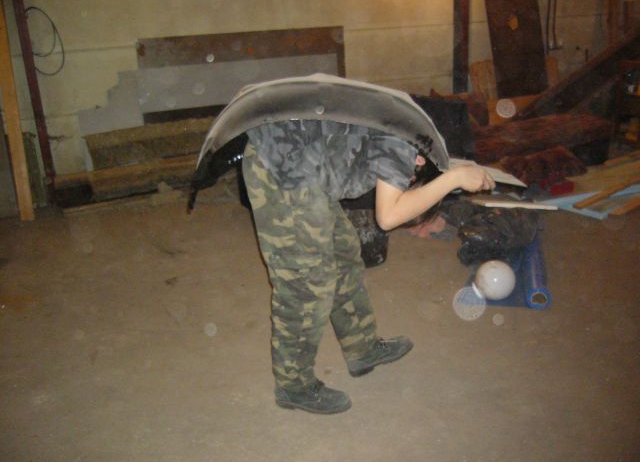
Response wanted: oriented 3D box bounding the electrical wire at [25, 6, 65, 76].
[{"bbox_3d":[-2.398,-1.653,5.643,0.320,0.620,0.080,-10,19,-21],"label":"electrical wire"}]

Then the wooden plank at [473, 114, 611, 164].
[{"bbox_3d":[2.054,-0.858,6.000,1.350,0.240,0.280,-10,19,-21],"label":"wooden plank"}]

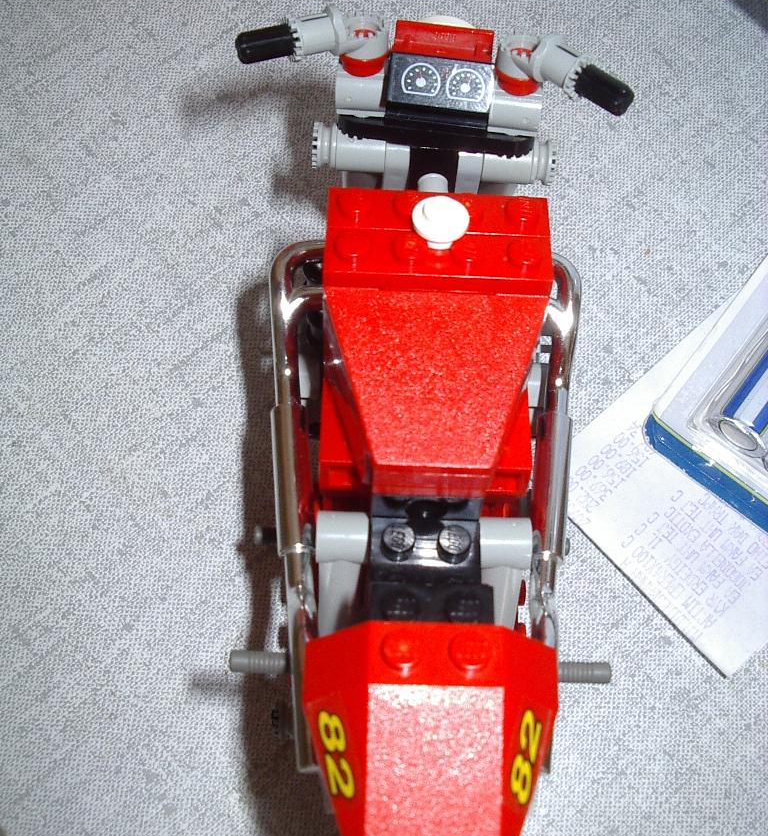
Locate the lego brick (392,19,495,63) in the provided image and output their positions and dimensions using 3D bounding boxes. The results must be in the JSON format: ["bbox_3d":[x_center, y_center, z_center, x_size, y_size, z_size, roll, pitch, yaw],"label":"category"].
[{"bbox_3d":[0.010,-0.059,0.182,0.016,0.007,0.008,7,58,2],"label":"lego brick"}]

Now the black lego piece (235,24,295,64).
[{"bbox_3d":[-0.018,-0.055,0.165,0.010,0.005,0.005,-17,60,-13],"label":"black lego piece"}]

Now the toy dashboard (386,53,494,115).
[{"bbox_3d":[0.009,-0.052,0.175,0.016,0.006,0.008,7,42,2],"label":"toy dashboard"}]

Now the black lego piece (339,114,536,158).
[{"bbox_3d":[0.008,-0.049,0.183,0.032,0.004,0.008,7,58,2],"label":"black lego piece"}]

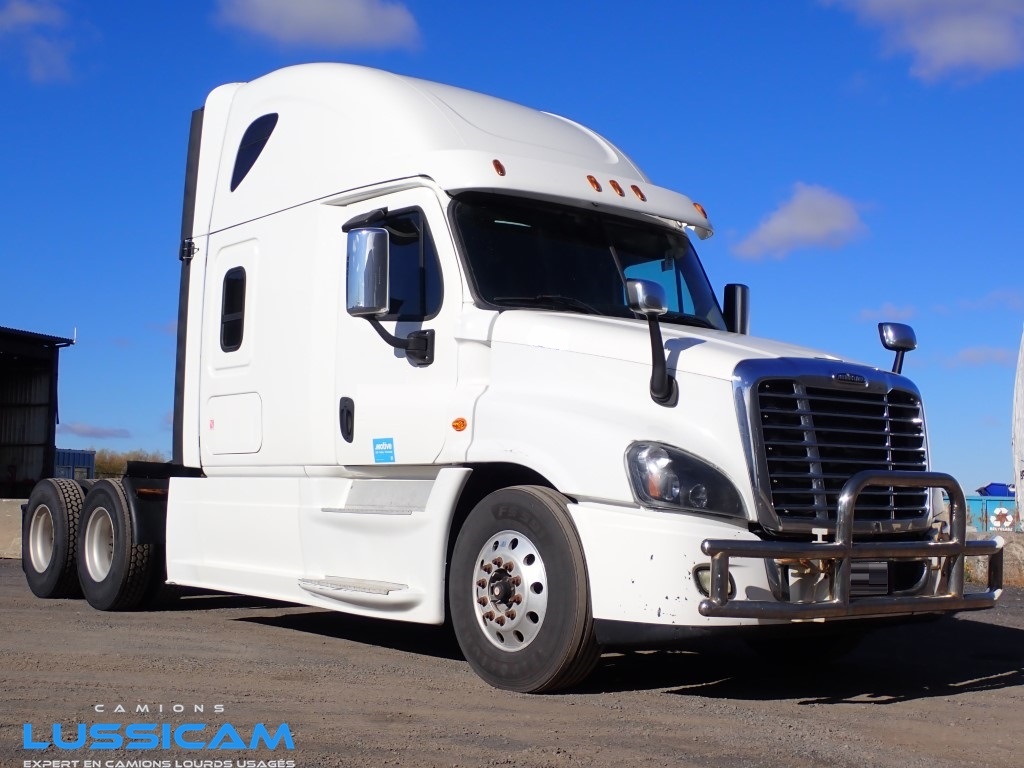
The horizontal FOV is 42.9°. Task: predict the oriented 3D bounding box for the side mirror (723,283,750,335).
[{"bbox_3d":[1.520,-0.421,8.899,0.130,0.480,0.250,-3,-6,37],"label":"side mirror"}]

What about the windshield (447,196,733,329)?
[{"bbox_3d":[0.599,-0.704,7.709,1.980,0.740,0.500,5,-6,-39],"label":"windshield"}]

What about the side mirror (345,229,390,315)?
[{"bbox_3d":[-0.781,-0.619,7.050,0.250,0.480,0.130,3,-5,-25],"label":"side mirror"}]

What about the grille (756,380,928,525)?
[{"bbox_3d":[1.640,0.344,6.302,1.260,0.650,0.160,5,-6,-39],"label":"grille"}]

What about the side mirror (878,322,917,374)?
[{"bbox_3d":[2.169,-0.067,7.262,0.190,0.590,0.220,-3,-6,39],"label":"side mirror"}]

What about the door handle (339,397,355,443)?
[{"bbox_3d":[-0.992,0.212,7.831,0.060,0.280,0.160,5,-6,-39],"label":"door handle"}]

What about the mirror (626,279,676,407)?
[{"bbox_3d":[0.638,-0.198,6.031,0.220,0.600,0.190,3,-5,-27],"label":"mirror"}]

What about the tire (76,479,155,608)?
[{"bbox_3d":[-3.196,1.295,10.447,0.280,1.020,1.020,5,-6,-39],"label":"tire"}]

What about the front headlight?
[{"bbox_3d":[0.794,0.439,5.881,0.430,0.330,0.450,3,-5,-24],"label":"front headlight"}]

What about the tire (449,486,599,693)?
[{"bbox_3d":[0.076,1.034,6.520,0.280,1.020,1.020,5,-6,-39],"label":"tire"}]

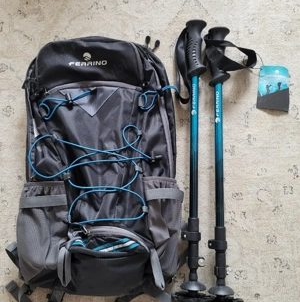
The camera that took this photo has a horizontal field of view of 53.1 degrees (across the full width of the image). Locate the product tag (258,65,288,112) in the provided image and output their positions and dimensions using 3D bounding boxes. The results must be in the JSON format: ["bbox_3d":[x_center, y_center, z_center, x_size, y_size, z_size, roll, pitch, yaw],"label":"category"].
[{"bbox_3d":[0.287,-0.144,0.700,0.068,0.007,0.103,3,81,1],"label":"product tag"}]

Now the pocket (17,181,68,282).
[{"bbox_3d":[-0.209,0.157,0.585,0.090,0.085,0.188,-3,80,18],"label":"pocket"}]

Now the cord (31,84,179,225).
[{"bbox_3d":[-0.087,0.007,0.574,0.275,0.055,0.268,0,81,0],"label":"cord"}]

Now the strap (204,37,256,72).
[{"bbox_3d":[0.185,-0.222,0.690,0.119,0.045,0.084,0,81,0],"label":"strap"}]

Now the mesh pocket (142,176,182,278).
[{"bbox_3d":[0.025,0.147,0.587,0.073,0.085,0.190,3,80,-18],"label":"mesh pocket"}]

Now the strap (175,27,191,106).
[{"bbox_3d":[0.076,-0.195,0.694,0.038,0.035,0.186,0,81,0],"label":"strap"}]

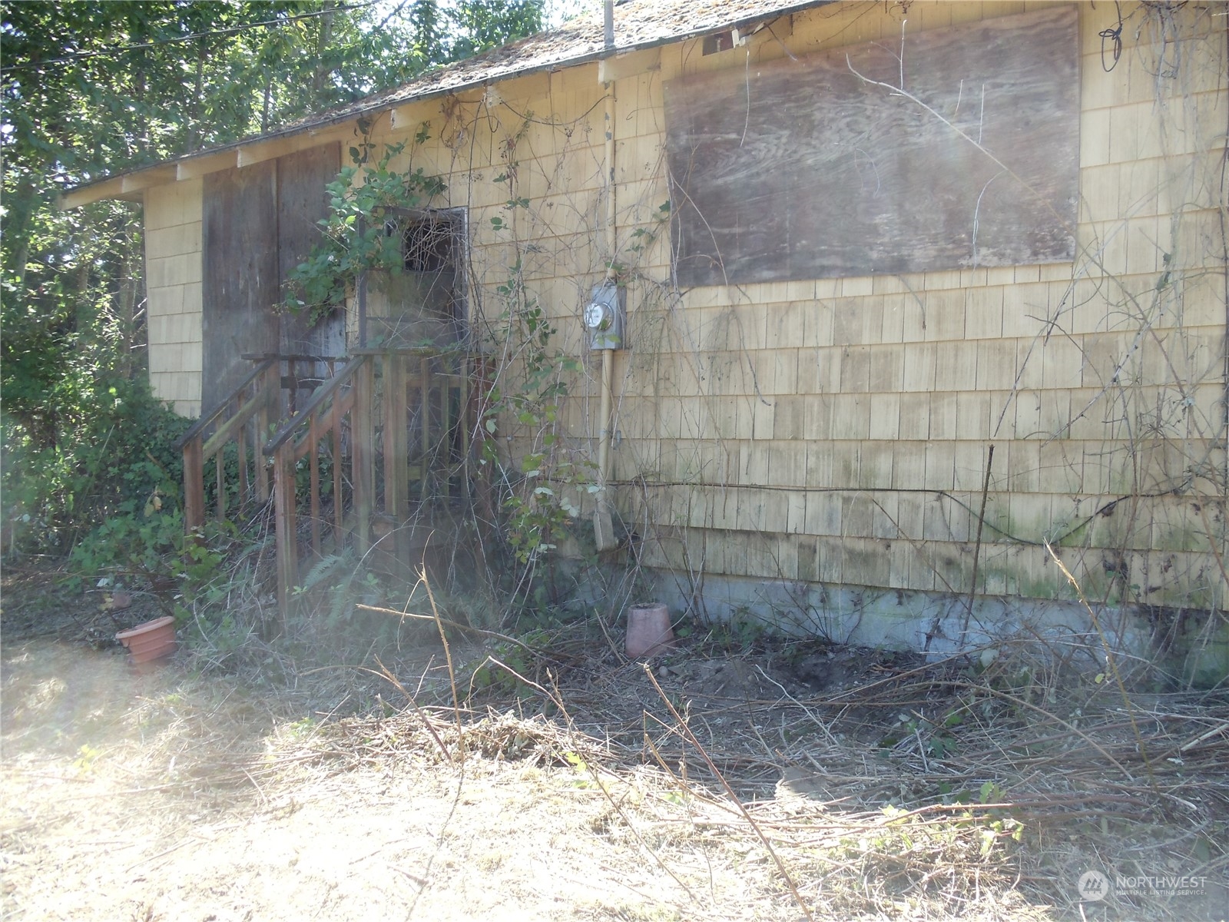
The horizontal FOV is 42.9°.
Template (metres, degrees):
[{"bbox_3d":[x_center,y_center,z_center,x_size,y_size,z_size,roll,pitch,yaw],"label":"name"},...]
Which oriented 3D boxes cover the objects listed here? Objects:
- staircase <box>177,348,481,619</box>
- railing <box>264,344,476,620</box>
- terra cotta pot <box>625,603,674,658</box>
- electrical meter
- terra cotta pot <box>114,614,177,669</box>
[{"bbox_3d":[-1.888,0.128,10.519,1.184,1.724,1.816,1,2,44],"label":"staircase"},{"bbox_3d":[-1.504,0.134,10.152,0.130,1.724,1.816,1,2,44],"label":"railing"},{"bbox_3d":[0.196,0.965,8.899,0.276,0.263,0.276,-2,0,0],"label":"terra cotta pot"},{"bbox_3d":[-0.073,-0.919,9.875,0.215,0.430,0.200,1,2,44],"label":"electrical meter"},{"bbox_3d":[-2.514,1.009,8.465,0.333,0.240,0.333,-11,2,0],"label":"terra cotta pot"}]

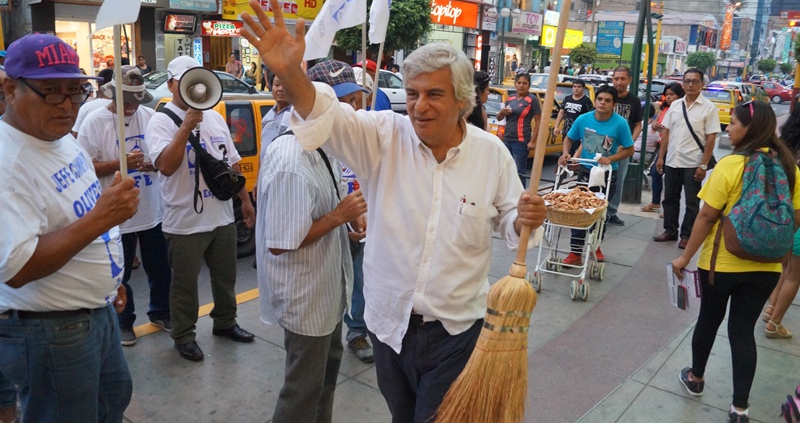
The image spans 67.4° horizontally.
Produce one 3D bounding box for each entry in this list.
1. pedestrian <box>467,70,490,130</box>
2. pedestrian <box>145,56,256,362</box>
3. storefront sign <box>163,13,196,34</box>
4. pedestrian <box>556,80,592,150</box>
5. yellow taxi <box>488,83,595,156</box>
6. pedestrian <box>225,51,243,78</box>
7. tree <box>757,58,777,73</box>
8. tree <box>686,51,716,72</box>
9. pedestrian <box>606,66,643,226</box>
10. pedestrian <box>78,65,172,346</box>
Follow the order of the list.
[{"bbox_3d":[0.632,-0.426,5.326,0.360,1.600,0.480,-2,13,-17],"label":"pedestrian"},{"bbox_3d":[-1.115,-0.016,3.365,0.450,1.670,0.570,13,18,41],"label":"pedestrian"},{"bbox_3d":[-6.308,-5.389,17.216,0.120,0.570,1.020,12,17,38],"label":"storefront sign"},{"bbox_3d":[2.491,-1.066,8.785,0.550,1.680,0.360,6,14,20],"label":"pedestrian"},{"bbox_3d":[2.226,-1.636,10.900,1.670,1.500,4.250,10,15,32],"label":"yellow taxi"},{"bbox_3d":[-4.355,-3.352,15.774,0.500,1.580,0.380,-2,13,-17],"label":"pedestrian"},{"bbox_3d":[46.752,-17.516,76.610,2.400,3.750,2.400,12,17,38],"label":"tree"},{"bbox_3d":[17.593,-7.761,35.000,1.850,3.300,1.850,2,13,0],"label":"tree"},{"bbox_3d":[2.399,-0.689,6.479,0.540,1.710,0.380,5,13,14],"label":"pedestrian"},{"bbox_3d":[-1.594,-0.056,3.542,0.430,1.640,0.530,13,18,40],"label":"pedestrian"}]

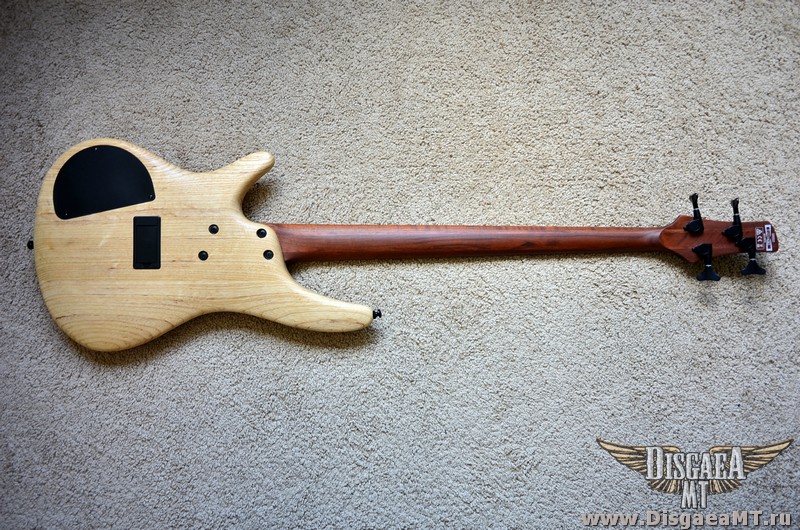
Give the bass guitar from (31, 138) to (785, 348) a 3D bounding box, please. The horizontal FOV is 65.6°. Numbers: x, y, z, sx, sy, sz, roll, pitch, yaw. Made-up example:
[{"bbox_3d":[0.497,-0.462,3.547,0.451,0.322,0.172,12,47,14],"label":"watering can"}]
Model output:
[{"bbox_3d":[0.007,-0.032,0.962,1.145,0.065,0.326,0,86,0],"label":"bass guitar"}]

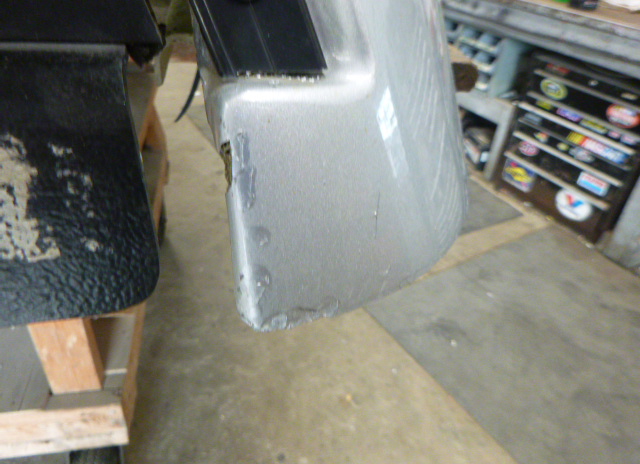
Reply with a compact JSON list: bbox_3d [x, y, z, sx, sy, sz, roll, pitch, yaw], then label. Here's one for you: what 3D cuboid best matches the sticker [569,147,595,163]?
[{"bbox_3d":[1.221,-0.359,2.153,0.008,0.046,0.120,-15,40,-29],"label":"sticker"}]

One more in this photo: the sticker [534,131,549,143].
[{"bbox_3d":[1.104,-0.476,2.304,0.008,0.043,0.077,-15,40,-29],"label":"sticker"}]

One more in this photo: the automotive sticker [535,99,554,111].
[{"bbox_3d":[1.095,-0.618,2.252,0.008,0.025,0.083,-15,40,-29],"label":"automotive sticker"}]

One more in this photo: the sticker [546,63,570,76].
[{"bbox_3d":[1.110,-0.759,2.157,0.008,0.028,0.120,-15,40,-29],"label":"sticker"}]

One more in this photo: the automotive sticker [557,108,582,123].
[{"bbox_3d":[1.166,-0.547,2.159,0.008,0.032,0.122,-15,40,-29],"label":"automotive sticker"}]

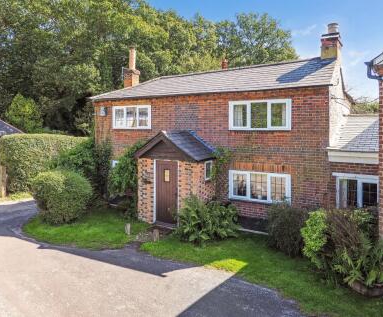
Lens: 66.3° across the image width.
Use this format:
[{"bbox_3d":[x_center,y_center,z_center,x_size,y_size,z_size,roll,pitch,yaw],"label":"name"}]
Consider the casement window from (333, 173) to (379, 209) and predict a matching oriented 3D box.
[{"bbox_3d":[4.390,0.940,7.760,1.180,1.030,0.120,2,3,27],"label":"casement window"}]

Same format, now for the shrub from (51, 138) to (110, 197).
[{"bbox_3d":[-4.250,0.420,11.250,2.000,2.300,1.500,1,3,28],"label":"shrub"}]

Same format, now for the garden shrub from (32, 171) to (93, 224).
[{"bbox_3d":[-4.430,1.190,10.000,2.000,1.580,1.850,2,3,27],"label":"garden shrub"}]

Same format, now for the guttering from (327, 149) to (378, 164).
[{"bbox_3d":[4.180,-0.030,7.530,1.220,0.330,0.200,1,3,28],"label":"guttering"}]

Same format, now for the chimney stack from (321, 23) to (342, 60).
[{"bbox_3d":[4.680,-3.900,9.750,0.560,1.150,0.620,1,3,28],"label":"chimney stack"}]

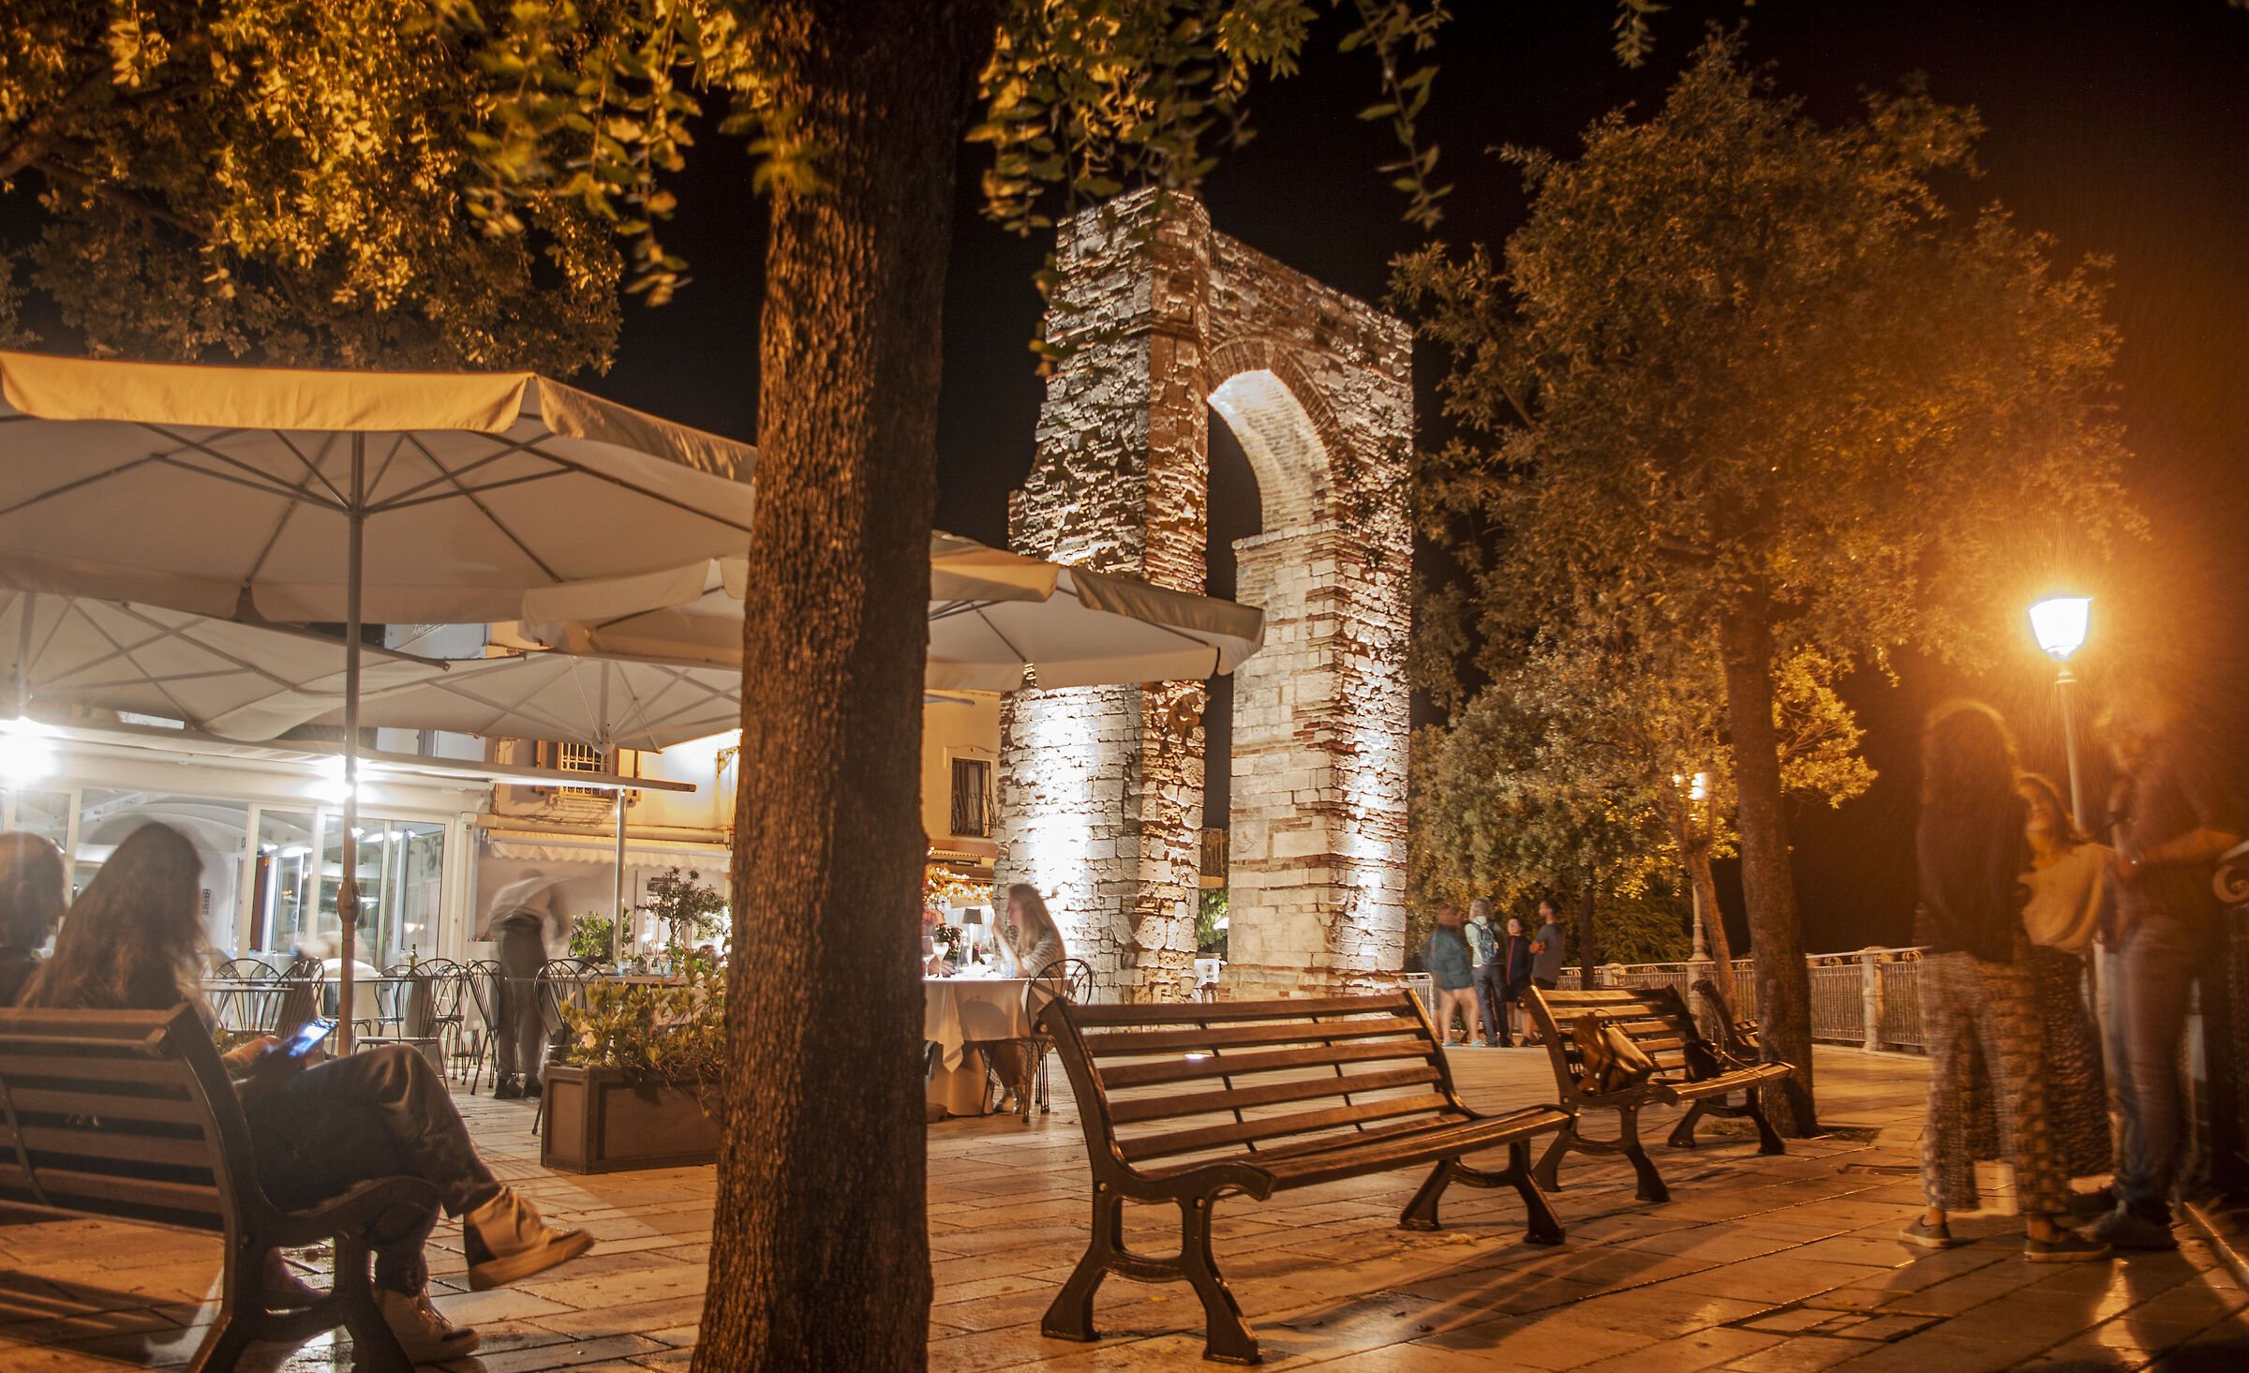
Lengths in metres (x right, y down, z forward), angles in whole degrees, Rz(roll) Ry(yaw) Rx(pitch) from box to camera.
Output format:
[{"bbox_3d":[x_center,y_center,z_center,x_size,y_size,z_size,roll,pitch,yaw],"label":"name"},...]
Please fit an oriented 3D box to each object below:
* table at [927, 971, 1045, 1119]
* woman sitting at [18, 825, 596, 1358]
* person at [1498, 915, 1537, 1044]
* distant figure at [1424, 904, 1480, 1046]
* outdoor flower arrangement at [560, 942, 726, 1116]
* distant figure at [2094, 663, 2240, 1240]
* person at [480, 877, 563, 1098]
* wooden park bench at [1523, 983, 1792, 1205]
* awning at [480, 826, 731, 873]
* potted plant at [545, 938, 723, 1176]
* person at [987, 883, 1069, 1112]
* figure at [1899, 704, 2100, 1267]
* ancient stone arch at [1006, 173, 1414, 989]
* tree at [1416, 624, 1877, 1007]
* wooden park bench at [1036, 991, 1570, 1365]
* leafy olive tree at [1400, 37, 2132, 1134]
[{"bbox_3d":[-0.860,2.135,10.035,0.900,0.770,0.900,-3,-10,17],"label":"table"},{"bbox_3d":[-1.750,0.878,3.625,0.550,1.140,1.060,-7,-12,34],"label":"woman sitting"},{"bbox_3d":[4.775,3.552,20.400,0.450,1.540,0.320,-2,-10,10],"label":"person"},{"bbox_3d":[3.988,3.509,20.400,0.550,1.700,0.420,-7,-12,34],"label":"distant figure"},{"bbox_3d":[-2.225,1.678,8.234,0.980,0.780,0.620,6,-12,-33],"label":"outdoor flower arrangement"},{"bbox_3d":[3.299,0.847,5.354,0.480,1.770,0.500,-2,-10,12],"label":"distant figure"},{"bbox_3d":[-3.994,1.987,11.277,0.500,1.470,0.650,-4,-10,22],"label":"person"},{"bbox_3d":[2.300,1.642,7.107,0.640,0.780,1.930,-6,-11,32],"label":"wooden park bench"},{"bbox_3d":[-5.343,1.642,17.400,0.750,0.450,2.750,-9,-13,41],"label":"awning"},{"bbox_3d":[-1.986,1.616,7.469,1.000,0.950,0.480,8,-12,-40],"label":"potted plant"},{"bbox_3d":[-0.584,1.864,10.081,0.680,1.320,0.480,-2,-10,10],"label":"person"},{"bbox_3d":[2.633,0.876,5.187,0.520,1.670,0.420,-7,-12,31],"label":"figure"},{"bbox_3d":[1.169,-0.479,20.586,2.050,9.400,5.420,-8,-12,40],"label":"ancient stone arch"},{"bbox_3d":[5.832,1.588,18.794,5.000,4.850,4.600,-1,-10,0],"label":"tree"},{"bbox_3d":[0.607,1.261,4.731,0.660,0.800,2.020,-7,-12,33],"label":"wooden park bench"},{"bbox_3d":[3.698,-0.765,9.777,4.350,6.450,4.300,-1,-10,0],"label":"leafy olive tree"}]

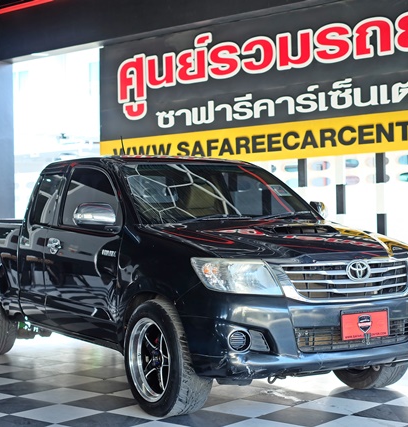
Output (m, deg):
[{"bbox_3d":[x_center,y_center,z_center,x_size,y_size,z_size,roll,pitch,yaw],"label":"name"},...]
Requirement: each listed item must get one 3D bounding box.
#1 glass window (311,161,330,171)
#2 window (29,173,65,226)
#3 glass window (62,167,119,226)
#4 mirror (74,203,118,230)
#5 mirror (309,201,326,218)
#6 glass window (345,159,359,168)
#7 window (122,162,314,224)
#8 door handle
[{"bbox_3d":[1.447,-0.591,11.659,0.285,0.115,0.060,-1,0,40],"label":"glass window"},{"bbox_3d":[-1.186,-0.106,7.273,0.070,0.410,0.610,17,-9,-30],"label":"window"},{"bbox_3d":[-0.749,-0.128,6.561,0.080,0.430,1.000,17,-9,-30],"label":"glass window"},{"bbox_3d":[-0.692,0.019,6.009,0.250,0.180,0.140,-1,0,-32],"label":"mirror"},{"bbox_3d":[0.862,-0.013,7.057,0.130,0.170,0.250,-1,0,41],"label":"mirror"},{"bbox_3d":[1.755,-0.605,11.404,0.285,0.115,0.060,-1,0,40],"label":"glass window"},{"bbox_3d":[0.059,-0.161,6.606,1.440,0.110,0.780,0,33,-32],"label":"window"},{"bbox_3d":[-1.084,0.231,6.845,0.060,0.110,0.190,-1,0,-32],"label":"door handle"}]

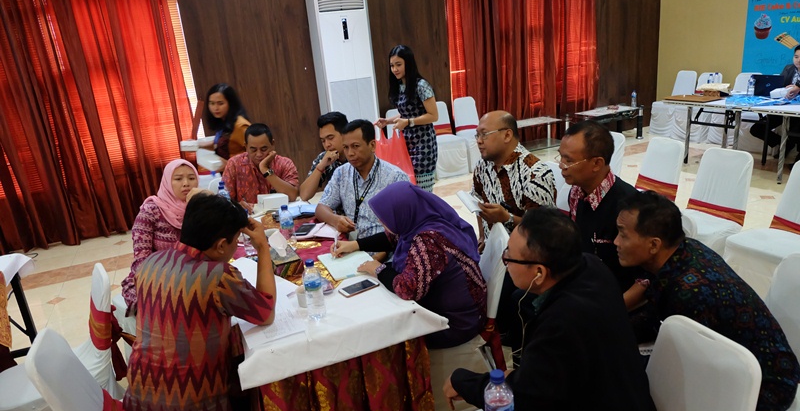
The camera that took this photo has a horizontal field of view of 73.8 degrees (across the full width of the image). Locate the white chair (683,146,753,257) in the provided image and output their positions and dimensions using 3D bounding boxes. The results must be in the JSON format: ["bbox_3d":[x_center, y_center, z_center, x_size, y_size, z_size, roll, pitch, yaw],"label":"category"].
[{"bbox_3d":[1.873,0.121,3.350,0.540,0.890,0.450,-13,19,-20],"label":"white chair"}]

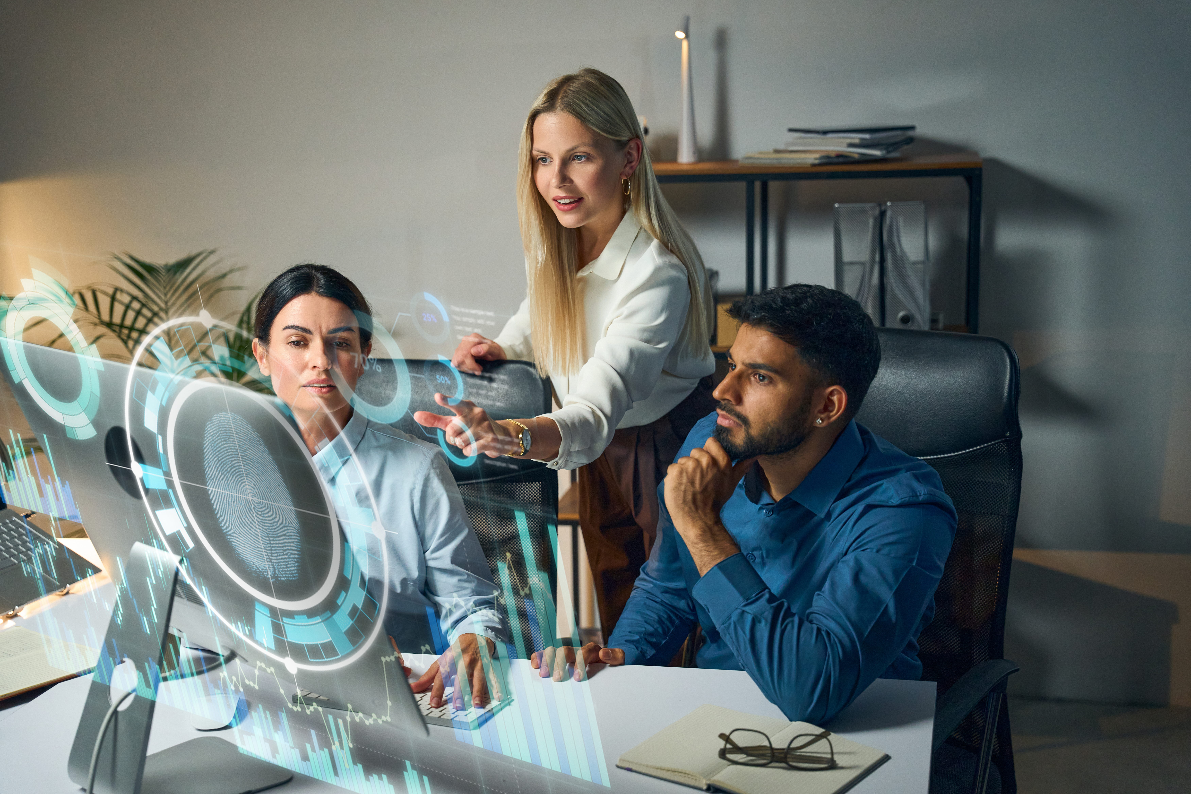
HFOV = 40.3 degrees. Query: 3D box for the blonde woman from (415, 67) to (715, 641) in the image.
[{"bbox_3d":[-0.038,0.263,2.671,0.470,1.590,0.720,8,14,41],"label":"blonde woman"}]

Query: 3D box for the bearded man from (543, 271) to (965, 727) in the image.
[{"bbox_3d":[0.230,0.488,2.390,0.570,1.300,0.780,6,12,31],"label":"bearded man"}]

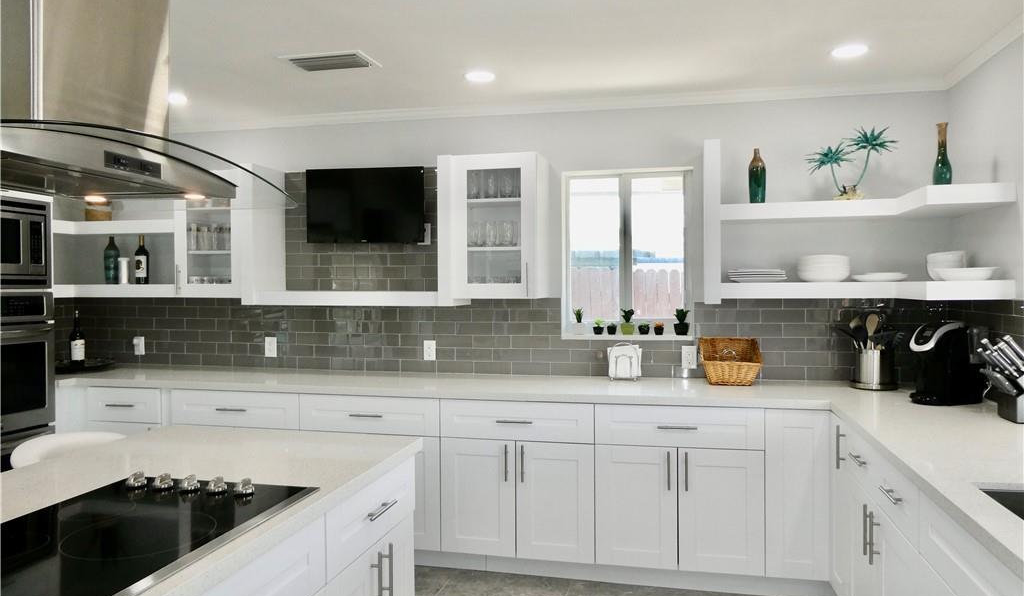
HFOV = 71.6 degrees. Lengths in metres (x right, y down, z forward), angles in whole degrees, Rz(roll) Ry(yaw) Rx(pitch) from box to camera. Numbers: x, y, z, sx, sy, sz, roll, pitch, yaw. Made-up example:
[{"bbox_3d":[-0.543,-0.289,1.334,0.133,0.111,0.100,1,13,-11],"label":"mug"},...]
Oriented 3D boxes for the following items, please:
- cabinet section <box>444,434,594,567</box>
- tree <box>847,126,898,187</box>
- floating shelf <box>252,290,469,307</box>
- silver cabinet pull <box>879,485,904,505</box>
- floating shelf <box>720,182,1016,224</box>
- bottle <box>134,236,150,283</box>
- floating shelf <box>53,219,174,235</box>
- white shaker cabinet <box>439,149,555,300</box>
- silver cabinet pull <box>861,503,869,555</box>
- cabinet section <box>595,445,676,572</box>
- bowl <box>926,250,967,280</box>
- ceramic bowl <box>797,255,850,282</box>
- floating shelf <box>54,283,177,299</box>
[{"bbox_3d":[0.084,0.964,3.707,0.762,0.566,0.570,0,1,13],"label":"cabinet section"},{"bbox_3d":[1.761,-0.689,3.473,0.230,0.285,0.190,0,2,13],"label":"tree"},{"bbox_3d":[-0.862,0.001,4.073,1.210,0.083,0.350,0,1,13],"label":"floating shelf"},{"bbox_3d":[1.173,0.609,2.193,0.036,0.012,0.174,0,2,13],"label":"silver cabinet pull"},{"bbox_3d":[1.596,-0.435,3.398,1.144,0.080,0.760,0,1,13],"label":"floating shelf"},{"bbox_3d":[-2.286,-0.239,4.392,0.080,0.306,0.080,0,1,-19],"label":"bottle"},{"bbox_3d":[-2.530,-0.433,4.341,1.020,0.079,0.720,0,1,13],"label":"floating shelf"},{"bbox_3d":[-0.088,-0.376,3.879,0.530,0.765,0.356,0,2,13],"label":"white shaker cabinet"},{"bbox_3d":[1.246,0.812,2.479,0.036,0.178,0.013,0,1,13],"label":"silver cabinet pull"},{"bbox_3d":[0.641,0.962,3.575,0.379,0.565,0.570,0,1,13],"label":"cabinet section"},{"bbox_3d":[2.011,-0.147,3.285,0.160,0.140,0.160,0,2,13],"label":"bowl"},{"bbox_3d":[1.553,-0.146,3.538,0.240,0.138,0.240,0,2,13],"label":"ceramic bowl"},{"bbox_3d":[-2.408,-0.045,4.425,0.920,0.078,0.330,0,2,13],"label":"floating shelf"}]

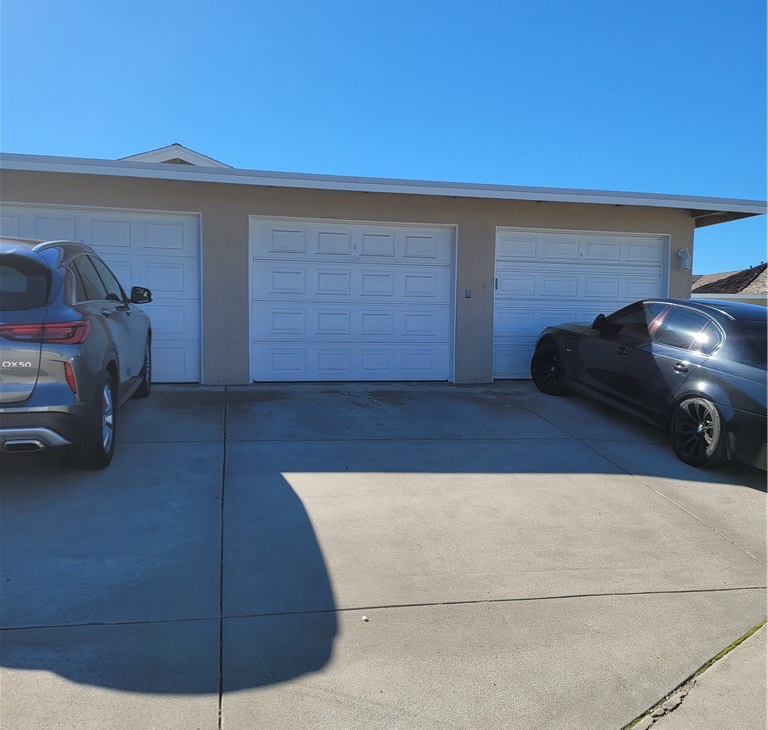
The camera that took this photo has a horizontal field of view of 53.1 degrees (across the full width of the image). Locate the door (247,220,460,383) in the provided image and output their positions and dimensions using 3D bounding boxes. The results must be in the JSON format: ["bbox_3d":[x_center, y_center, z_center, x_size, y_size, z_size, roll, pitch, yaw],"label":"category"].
[{"bbox_3d":[-0.360,-0.816,10.091,2.733,2.108,0.100,0,4,-15],"label":"door"}]

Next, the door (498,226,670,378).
[{"bbox_3d":[2.827,-0.821,10.918,2.699,2.108,0.100,0,4,-15],"label":"door"}]

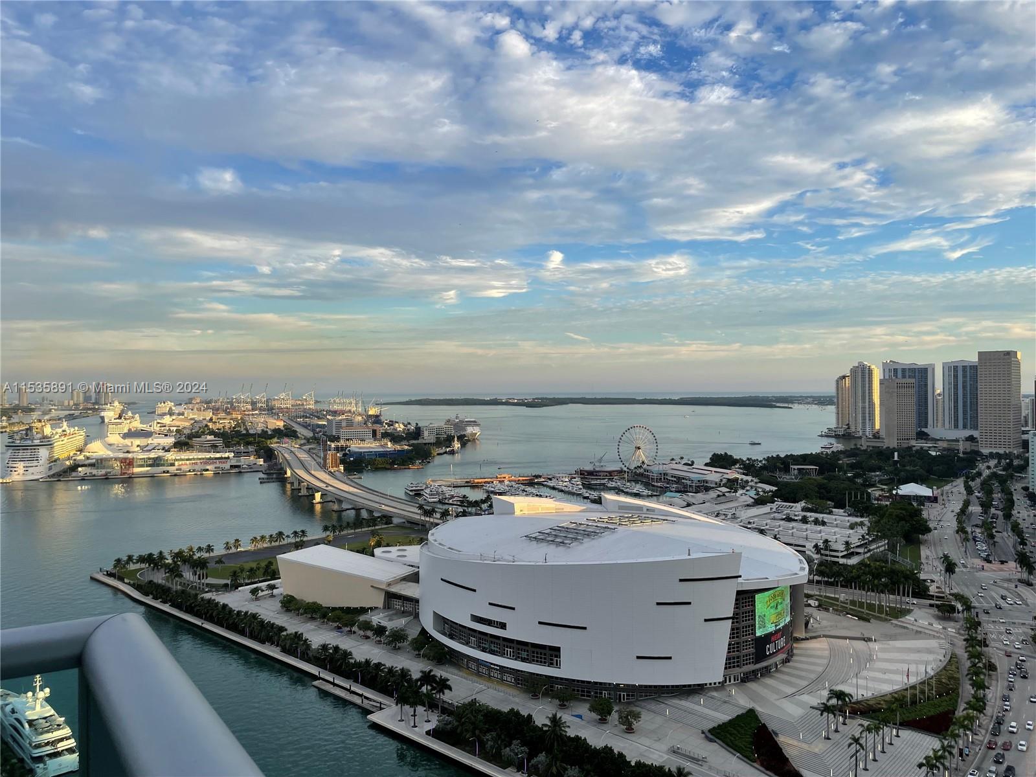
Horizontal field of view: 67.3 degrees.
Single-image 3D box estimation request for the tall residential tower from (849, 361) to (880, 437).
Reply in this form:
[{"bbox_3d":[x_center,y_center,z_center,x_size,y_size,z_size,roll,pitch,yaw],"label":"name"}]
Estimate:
[{"bbox_3d":[686.320,20.850,1540.000,45.320,147.000,33.000,0,0,43],"label":"tall residential tower"}]

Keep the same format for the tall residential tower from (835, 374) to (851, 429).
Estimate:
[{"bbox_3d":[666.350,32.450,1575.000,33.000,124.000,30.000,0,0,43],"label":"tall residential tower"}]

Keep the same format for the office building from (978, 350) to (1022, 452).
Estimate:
[{"bbox_3d":[702.790,19.920,1134.000,43.370,148.000,52.000,0,0,45],"label":"office building"}]

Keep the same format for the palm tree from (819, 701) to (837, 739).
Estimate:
[{"bbox_3d":[80.020,85.630,200.700,4.400,9.500,4.400,0,0,25],"label":"palm tree"}]

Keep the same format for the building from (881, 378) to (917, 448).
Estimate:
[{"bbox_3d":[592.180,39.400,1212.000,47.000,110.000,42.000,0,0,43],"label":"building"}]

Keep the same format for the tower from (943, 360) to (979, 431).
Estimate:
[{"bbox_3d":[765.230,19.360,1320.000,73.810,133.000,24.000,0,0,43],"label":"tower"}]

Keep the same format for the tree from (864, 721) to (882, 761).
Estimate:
[{"bbox_3d":[87.960,87.050,191.980,4.300,9.600,4.300,0,0,25],"label":"tree"}]

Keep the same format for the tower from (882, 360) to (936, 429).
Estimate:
[{"bbox_3d":[694.820,19.180,1385.000,80.320,134.000,24.000,0,0,43],"label":"tower"}]

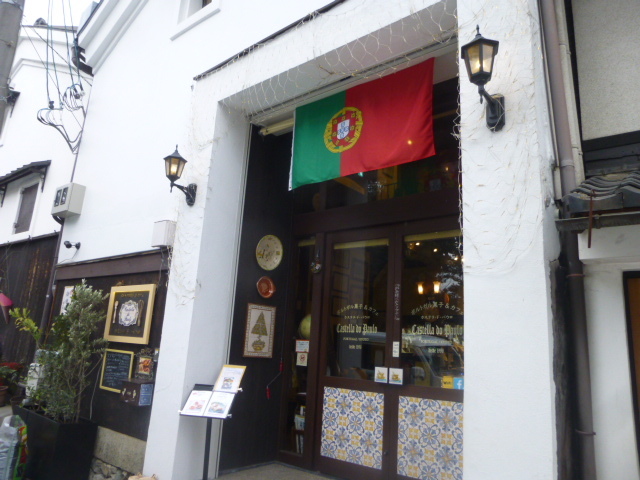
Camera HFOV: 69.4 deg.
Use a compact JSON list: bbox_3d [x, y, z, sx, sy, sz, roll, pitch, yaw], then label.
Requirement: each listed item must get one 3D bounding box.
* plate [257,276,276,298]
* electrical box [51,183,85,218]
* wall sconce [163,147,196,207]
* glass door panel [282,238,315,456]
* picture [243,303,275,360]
[{"bbox_3d":[-0.579,0.519,5.047,0.060,0.233,0.295,-7,-17,39],"label":"plate"},{"bbox_3d":[-3.783,-0.573,6.964,0.570,0.430,0.185,-7,-17,39],"label":"electrical box"},{"bbox_3d":[-1.436,-0.669,4.676,0.231,0.592,0.368,-7,-17,39],"label":"wall sconce"},{"bbox_3d":[-0.220,1.105,5.074,0.280,2.312,0.050,-7,-17,39],"label":"glass door panel"},{"bbox_3d":[-0.633,0.976,4.931,0.030,0.552,0.420,-7,-17,39],"label":"picture"}]

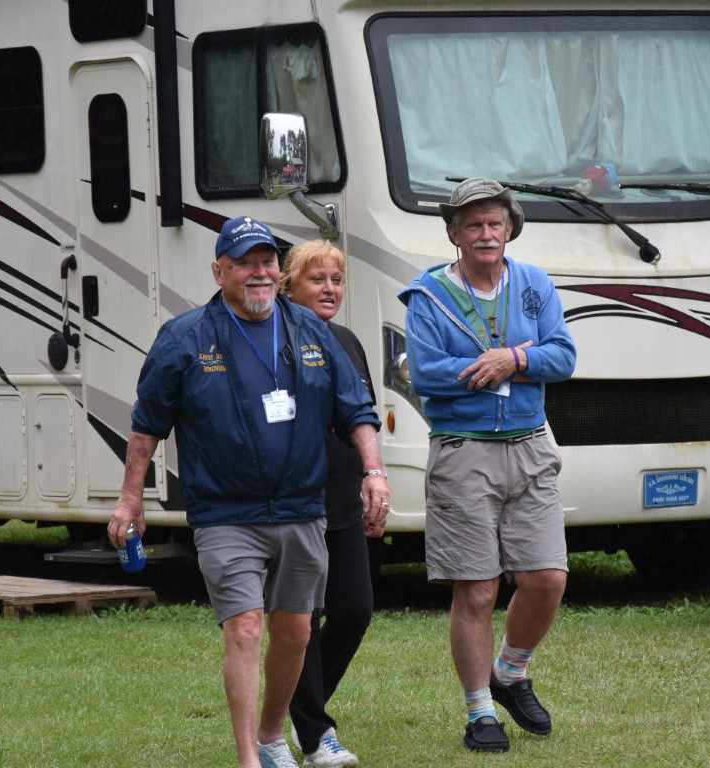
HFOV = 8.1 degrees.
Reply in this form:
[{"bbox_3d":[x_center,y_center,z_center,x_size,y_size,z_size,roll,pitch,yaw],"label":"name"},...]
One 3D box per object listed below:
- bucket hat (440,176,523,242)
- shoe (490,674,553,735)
[{"bbox_3d":[0.399,-0.551,15.850,0.275,0.180,0.310,-2,-11,-4],"label":"bucket hat"},{"bbox_3d":[0.539,1.040,16.250,0.105,0.110,0.290,-2,23,-27],"label":"shoe"}]

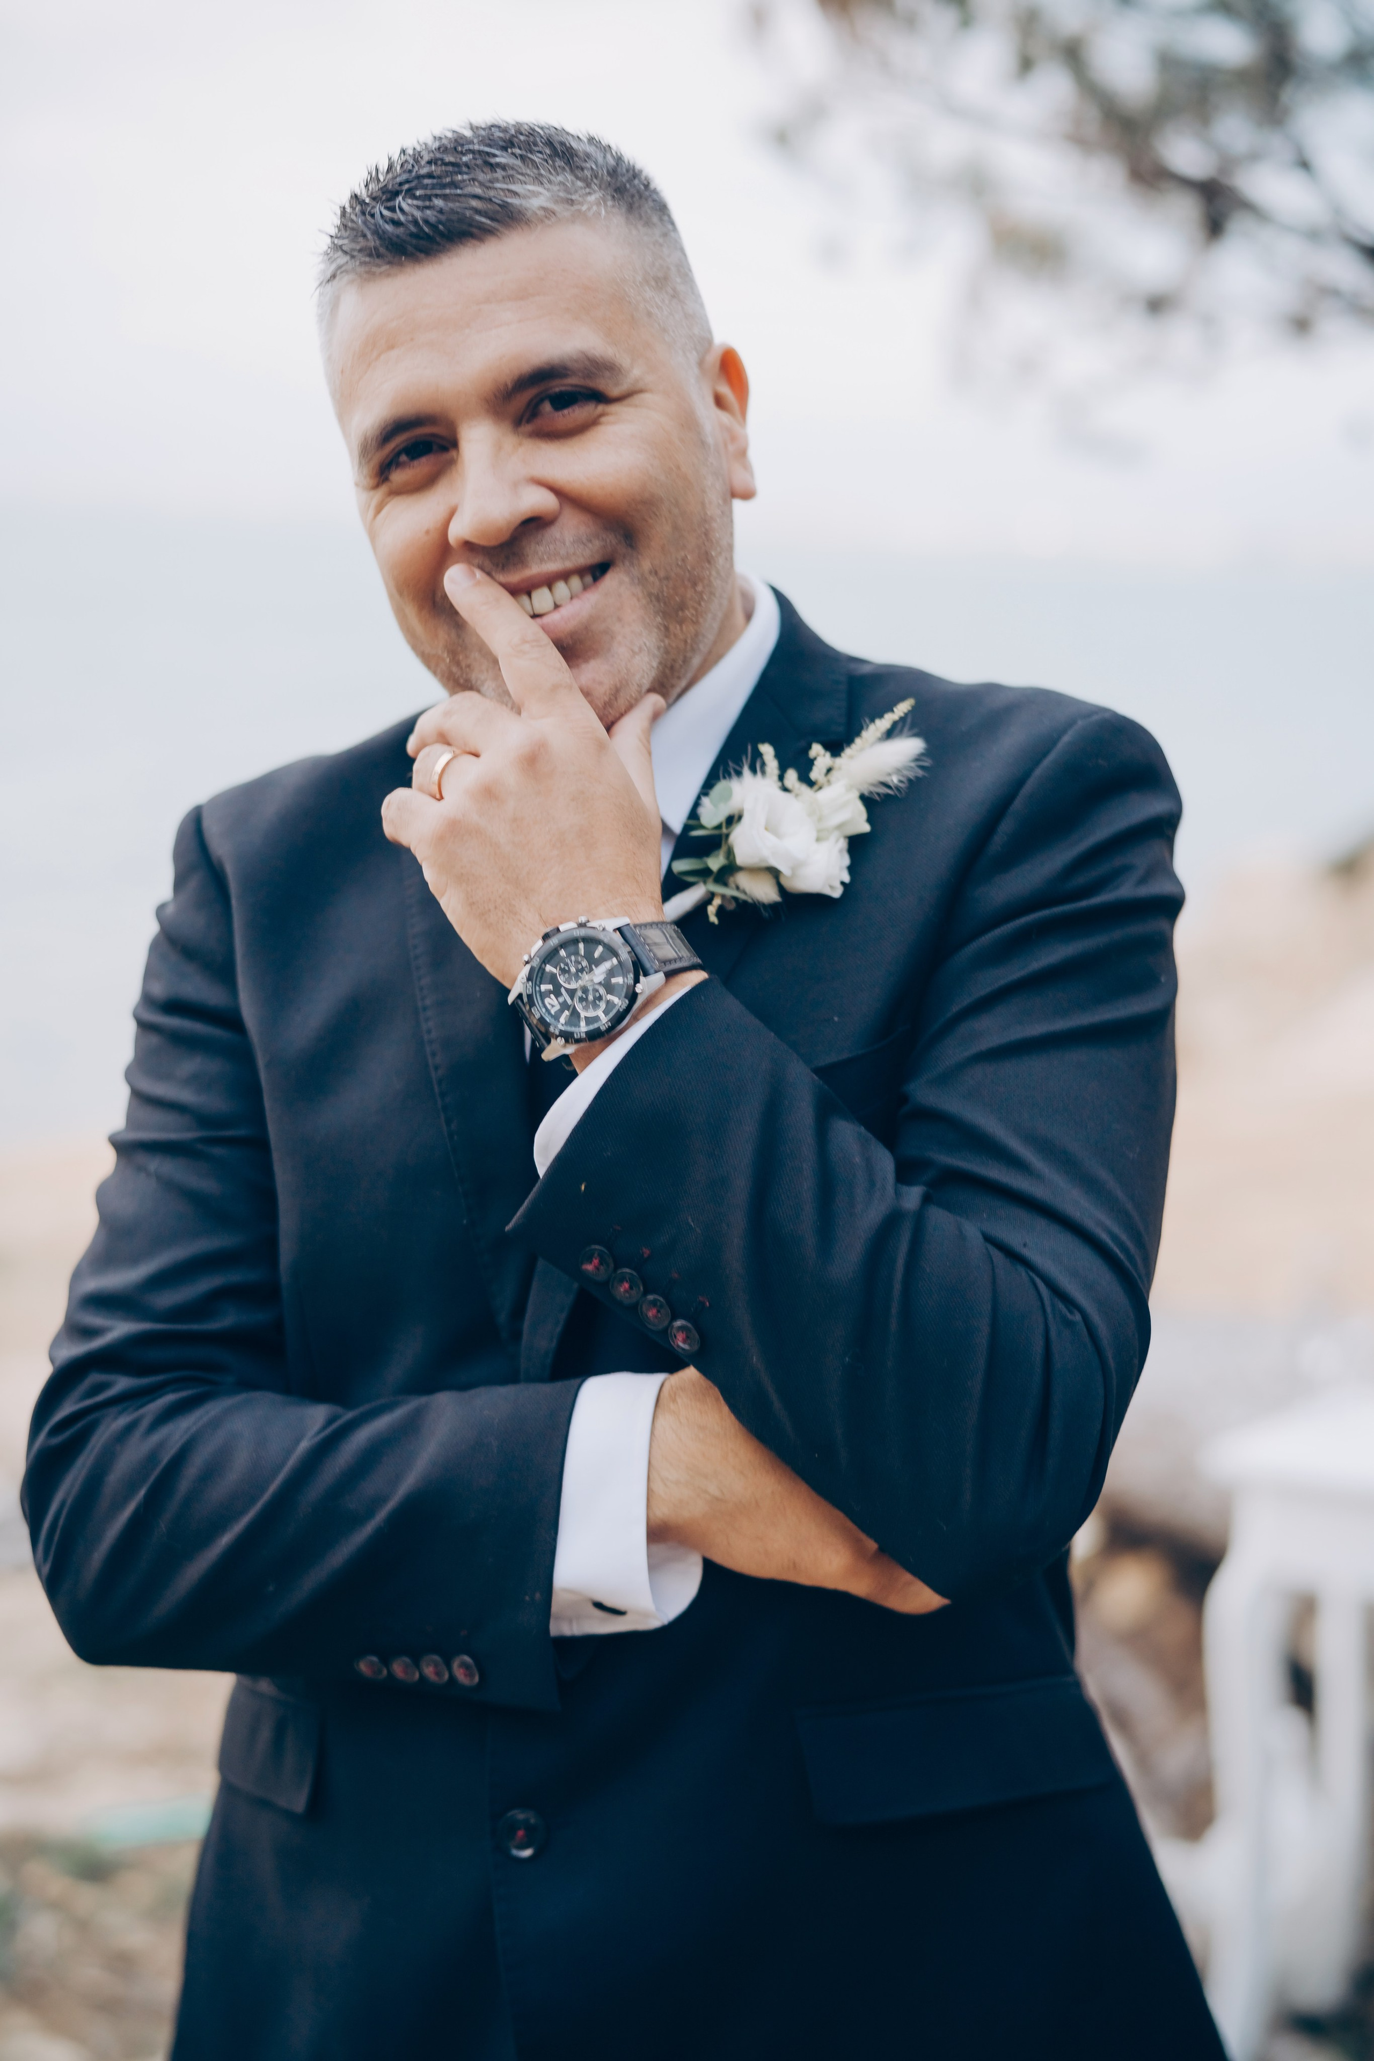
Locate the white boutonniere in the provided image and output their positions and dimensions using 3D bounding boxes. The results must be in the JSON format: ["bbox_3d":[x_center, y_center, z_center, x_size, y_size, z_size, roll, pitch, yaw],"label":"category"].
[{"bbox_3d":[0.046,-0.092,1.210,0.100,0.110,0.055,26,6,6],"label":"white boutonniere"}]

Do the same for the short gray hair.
[{"bbox_3d":[-0.077,-0.325,1.250,0.165,0.140,0.195,-15,2,25],"label":"short gray hair"}]

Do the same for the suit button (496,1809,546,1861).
[{"bbox_3d":[-0.071,0.343,1.220,0.021,0.021,0.005,7,10,22],"label":"suit button"}]

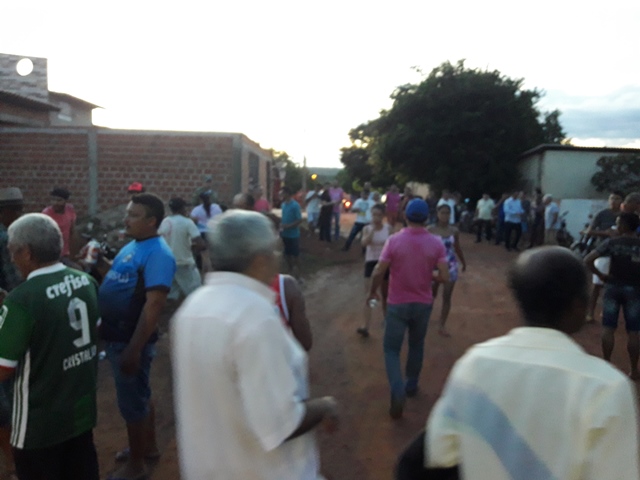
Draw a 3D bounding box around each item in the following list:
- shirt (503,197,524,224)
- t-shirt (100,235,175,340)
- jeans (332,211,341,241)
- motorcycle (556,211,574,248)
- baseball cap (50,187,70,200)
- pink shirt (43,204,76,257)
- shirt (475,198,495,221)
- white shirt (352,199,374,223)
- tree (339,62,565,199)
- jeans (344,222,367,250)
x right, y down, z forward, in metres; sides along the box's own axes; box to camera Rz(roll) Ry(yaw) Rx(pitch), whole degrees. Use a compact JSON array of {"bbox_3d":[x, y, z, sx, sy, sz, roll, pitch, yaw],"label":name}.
[{"bbox_3d":[5.195,-0.792,13.900,0.530,0.720,0.310,-2,7,-20],"label":"shirt"},{"bbox_3d":[-1.110,0.301,3.150,0.370,0.640,0.500,-4,7,-30],"label":"t-shirt"},{"bbox_3d":[0.465,-0.409,14.600,0.320,0.900,0.260,0,7,0],"label":"jeans"},{"bbox_3d":[6.209,-0.163,13.200,0.720,1.100,1.850,5,8,37],"label":"motorcycle"},{"bbox_3d":[-3.559,-0.638,7.100,0.190,0.140,0.260,4,9,30],"label":"baseball cap"},{"bbox_3d":[-3.271,-0.119,6.500,0.450,0.660,0.270,-2,7,-18],"label":"pink shirt"},{"bbox_3d":[4.989,-0.925,15.700,0.530,0.700,0.290,1,6,9],"label":"shirt"},{"bbox_3d":[1.092,-0.716,13.000,0.540,0.660,0.320,1,7,6],"label":"white shirt"},{"bbox_3d":[5.716,-4.192,22.000,9.400,7.200,8.400,2,7,18],"label":"tree"},{"bbox_3d":[0.891,-0.088,13.000,0.520,0.780,0.380,2,8,14],"label":"jeans"}]

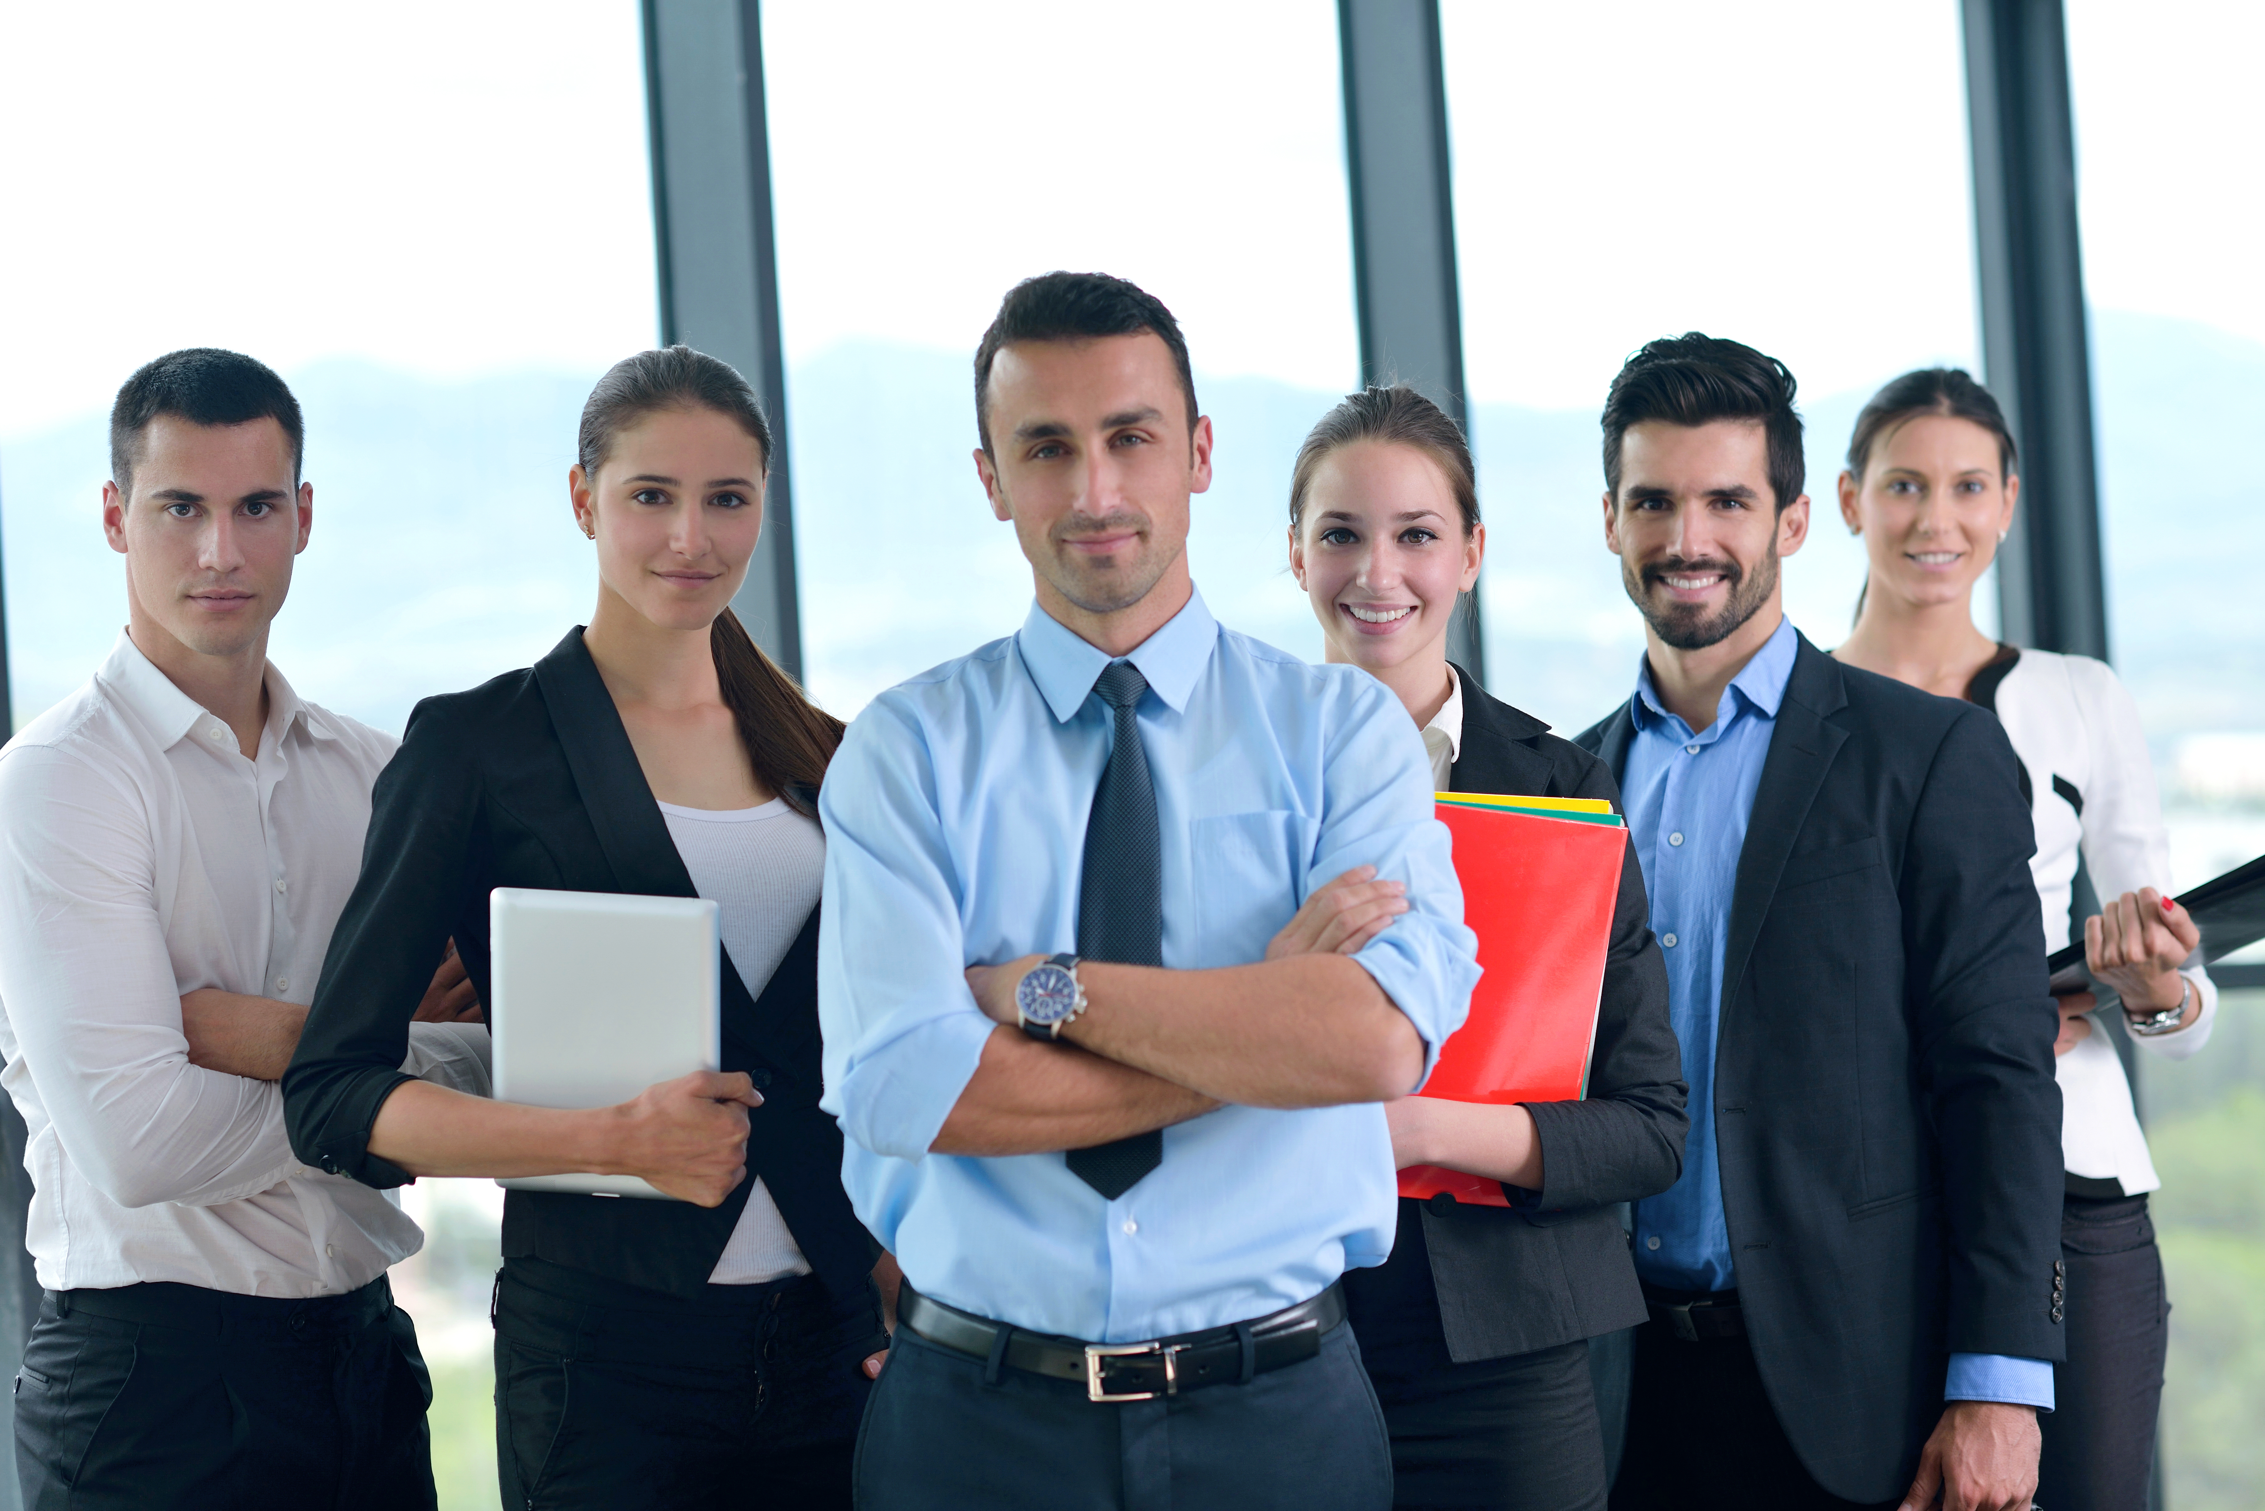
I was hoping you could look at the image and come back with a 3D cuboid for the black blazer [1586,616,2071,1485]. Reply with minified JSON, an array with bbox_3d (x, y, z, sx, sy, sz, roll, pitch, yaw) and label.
[{"bbox_3d":[0.549,0.265,4.530,0.500,0.735,0.310,-2,-1,33],"label":"black blazer"}]

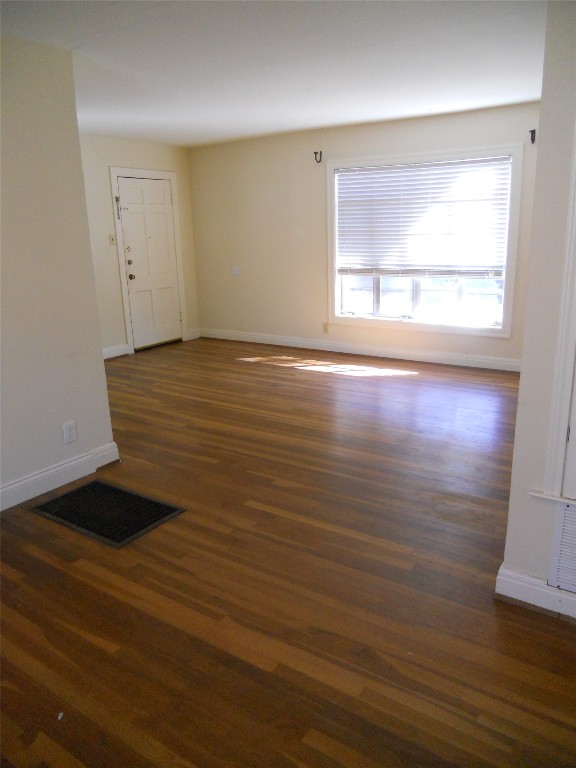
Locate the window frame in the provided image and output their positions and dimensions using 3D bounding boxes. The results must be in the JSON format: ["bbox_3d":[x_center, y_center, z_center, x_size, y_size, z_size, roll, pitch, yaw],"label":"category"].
[{"bbox_3d":[1.347,-1.459,6.300,2.064,1.803,0.110,8,18,33],"label":"window frame"}]

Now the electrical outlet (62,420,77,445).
[{"bbox_3d":[-1.302,0.290,3.569,0.012,0.121,0.078,8,18,33],"label":"electrical outlet"}]

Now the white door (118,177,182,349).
[{"bbox_3d":[-1.681,-1.475,7.376,0.045,2.000,0.837,8,18,33],"label":"white door"}]

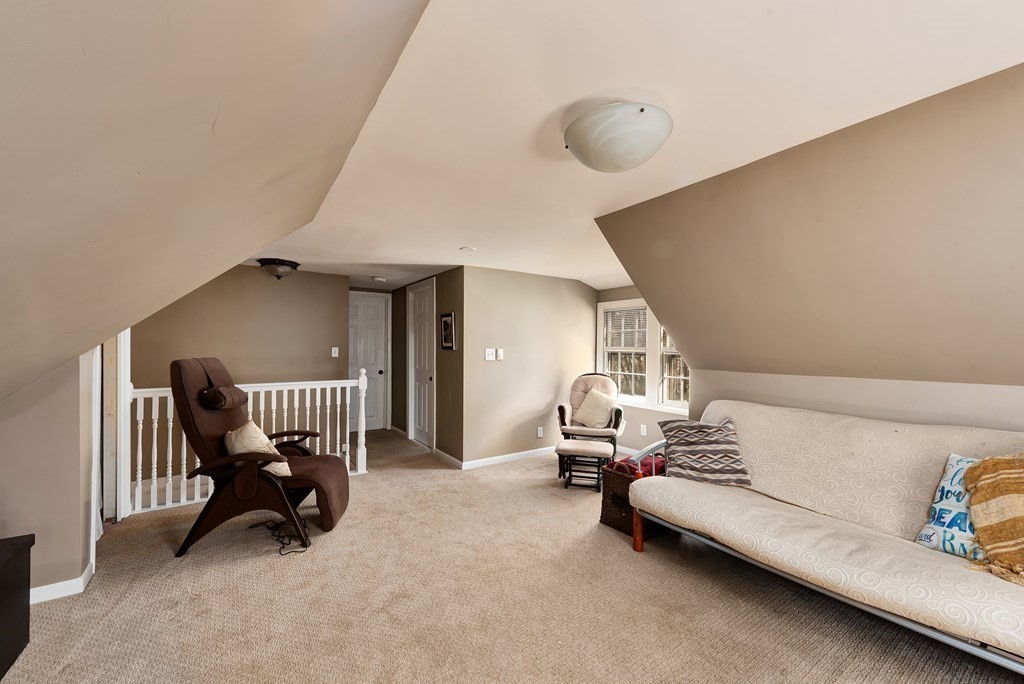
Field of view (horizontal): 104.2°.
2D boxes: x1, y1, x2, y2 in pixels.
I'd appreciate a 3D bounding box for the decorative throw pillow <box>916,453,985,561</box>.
[{"bbox_3d":[2.104,0.736,1.693,0.140,0.430,0.420,27,-8,-30],"label":"decorative throw pillow"}]

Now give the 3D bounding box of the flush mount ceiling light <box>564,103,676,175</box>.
[{"bbox_3d":[0.385,-0.727,1.470,0.375,0.150,0.375,0,0,0],"label":"flush mount ceiling light"}]

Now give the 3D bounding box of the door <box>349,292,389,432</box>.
[{"bbox_3d":[-2.262,0.327,5.979,0.760,2.040,0.080,0,0,-33],"label":"door"}]

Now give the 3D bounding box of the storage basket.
[{"bbox_3d":[0.969,1.107,2.901,0.480,0.430,0.380,0,0,-33],"label":"storage basket"}]

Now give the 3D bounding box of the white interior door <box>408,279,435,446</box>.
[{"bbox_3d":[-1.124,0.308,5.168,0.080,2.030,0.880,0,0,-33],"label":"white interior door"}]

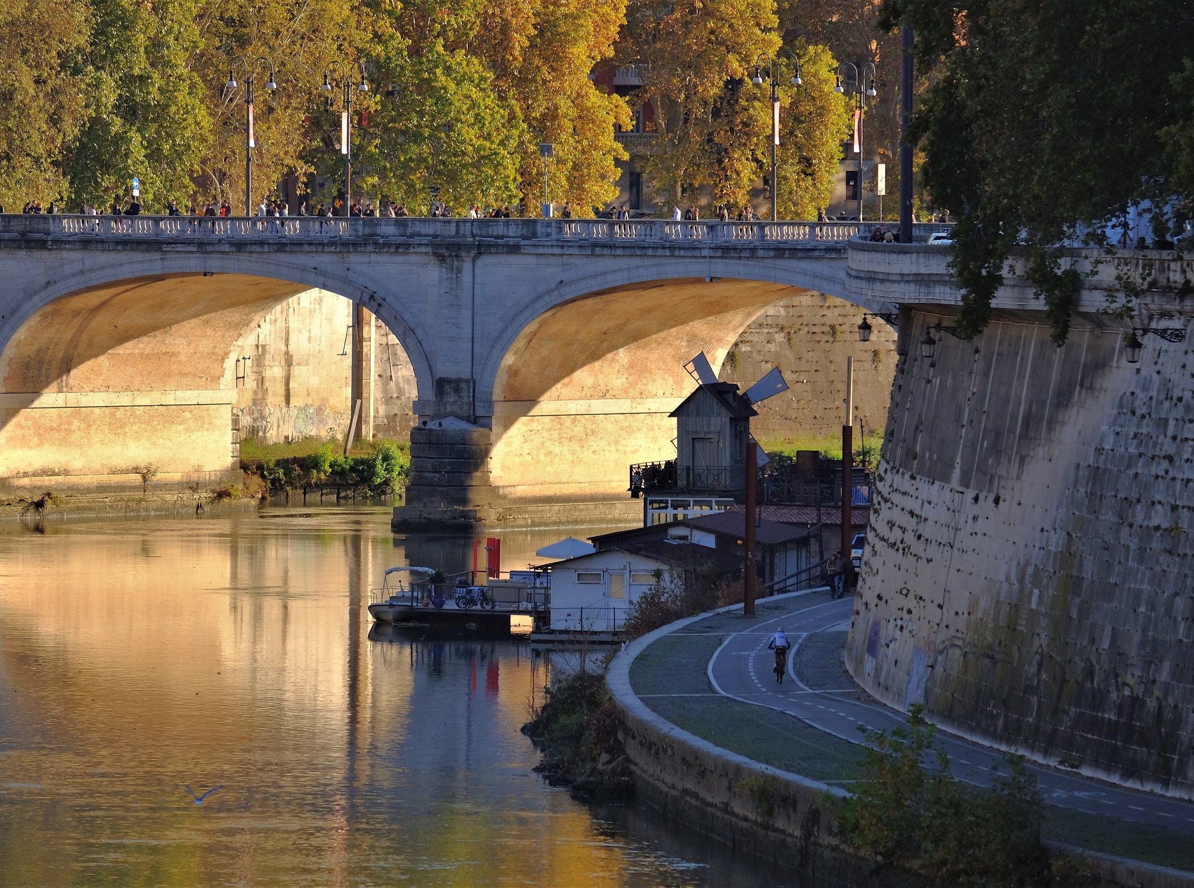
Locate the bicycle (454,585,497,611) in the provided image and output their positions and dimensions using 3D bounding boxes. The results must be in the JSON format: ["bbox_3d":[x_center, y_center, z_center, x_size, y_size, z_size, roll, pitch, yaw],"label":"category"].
[{"bbox_3d":[-4.598,5.844,421.000,1.620,0.980,0.550,1,1,26],"label":"bicycle"}]

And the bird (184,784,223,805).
[{"bbox_3d":[-9.214,8.218,260.000,0.950,0.450,0.450,0,1,-25],"label":"bird"}]

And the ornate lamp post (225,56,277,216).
[{"bbox_3d":[-17.592,-15.162,566.000,2.650,9.200,0.900,1,1,30],"label":"ornate lamp post"}]

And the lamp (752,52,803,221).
[{"bbox_3d":[8.913,-14.622,547.000,2.650,9.200,0.900,1,1,30],"label":"lamp"}]

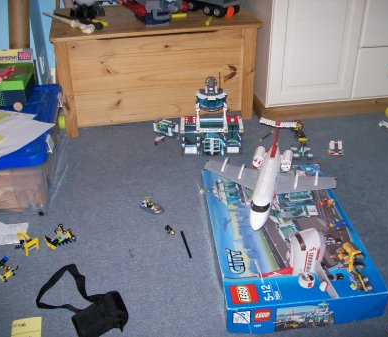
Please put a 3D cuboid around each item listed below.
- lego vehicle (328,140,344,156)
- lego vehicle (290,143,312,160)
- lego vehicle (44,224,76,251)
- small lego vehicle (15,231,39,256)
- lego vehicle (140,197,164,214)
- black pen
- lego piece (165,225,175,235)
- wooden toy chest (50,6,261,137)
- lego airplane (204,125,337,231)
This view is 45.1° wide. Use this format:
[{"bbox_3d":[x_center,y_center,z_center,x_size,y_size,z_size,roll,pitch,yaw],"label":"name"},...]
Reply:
[{"bbox_3d":[0.579,-0.081,1.896,0.051,0.030,0.059,4,37,7],"label":"lego vehicle"},{"bbox_3d":[0.436,-0.067,1.881,0.073,0.029,0.058,-2,36,-2],"label":"lego vehicle"},{"bbox_3d":[-0.429,0.221,1.502,0.074,0.032,0.060,-24,42,-29],"label":"lego vehicle"},{"bbox_3d":[-0.524,0.237,1.475,0.053,0.041,0.048,28,45,34],"label":"small lego vehicle"},{"bbox_3d":[-0.144,0.129,1.623,0.082,0.030,0.039,14,39,20],"label":"lego vehicle"},{"bbox_3d":[-0.025,0.250,1.530,0.009,0.009,0.136,-11,36,-12],"label":"black pen"},{"bbox_3d":[-0.077,0.202,1.534,0.020,0.017,0.038,-25,43,-29],"label":"lego piece"},{"bbox_3d":[-0.170,-0.481,2.196,0.886,0.463,0.390,-6,35,-5],"label":"wooden toy chest"},{"bbox_3d":[0.244,0.031,1.530,0.443,0.172,0.445,8,36,14],"label":"lego airplane"}]

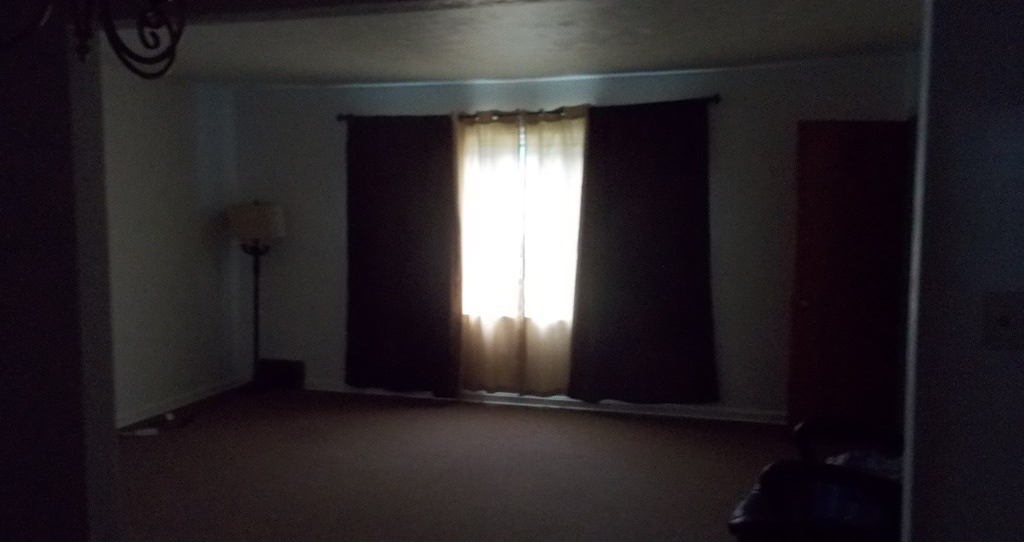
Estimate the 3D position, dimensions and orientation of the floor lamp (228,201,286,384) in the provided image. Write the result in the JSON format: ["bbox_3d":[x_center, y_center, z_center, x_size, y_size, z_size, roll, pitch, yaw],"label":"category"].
[{"bbox_3d":[-2.046,0.225,6.898,0.450,1.550,0.450,1,5,17],"label":"floor lamp"}]

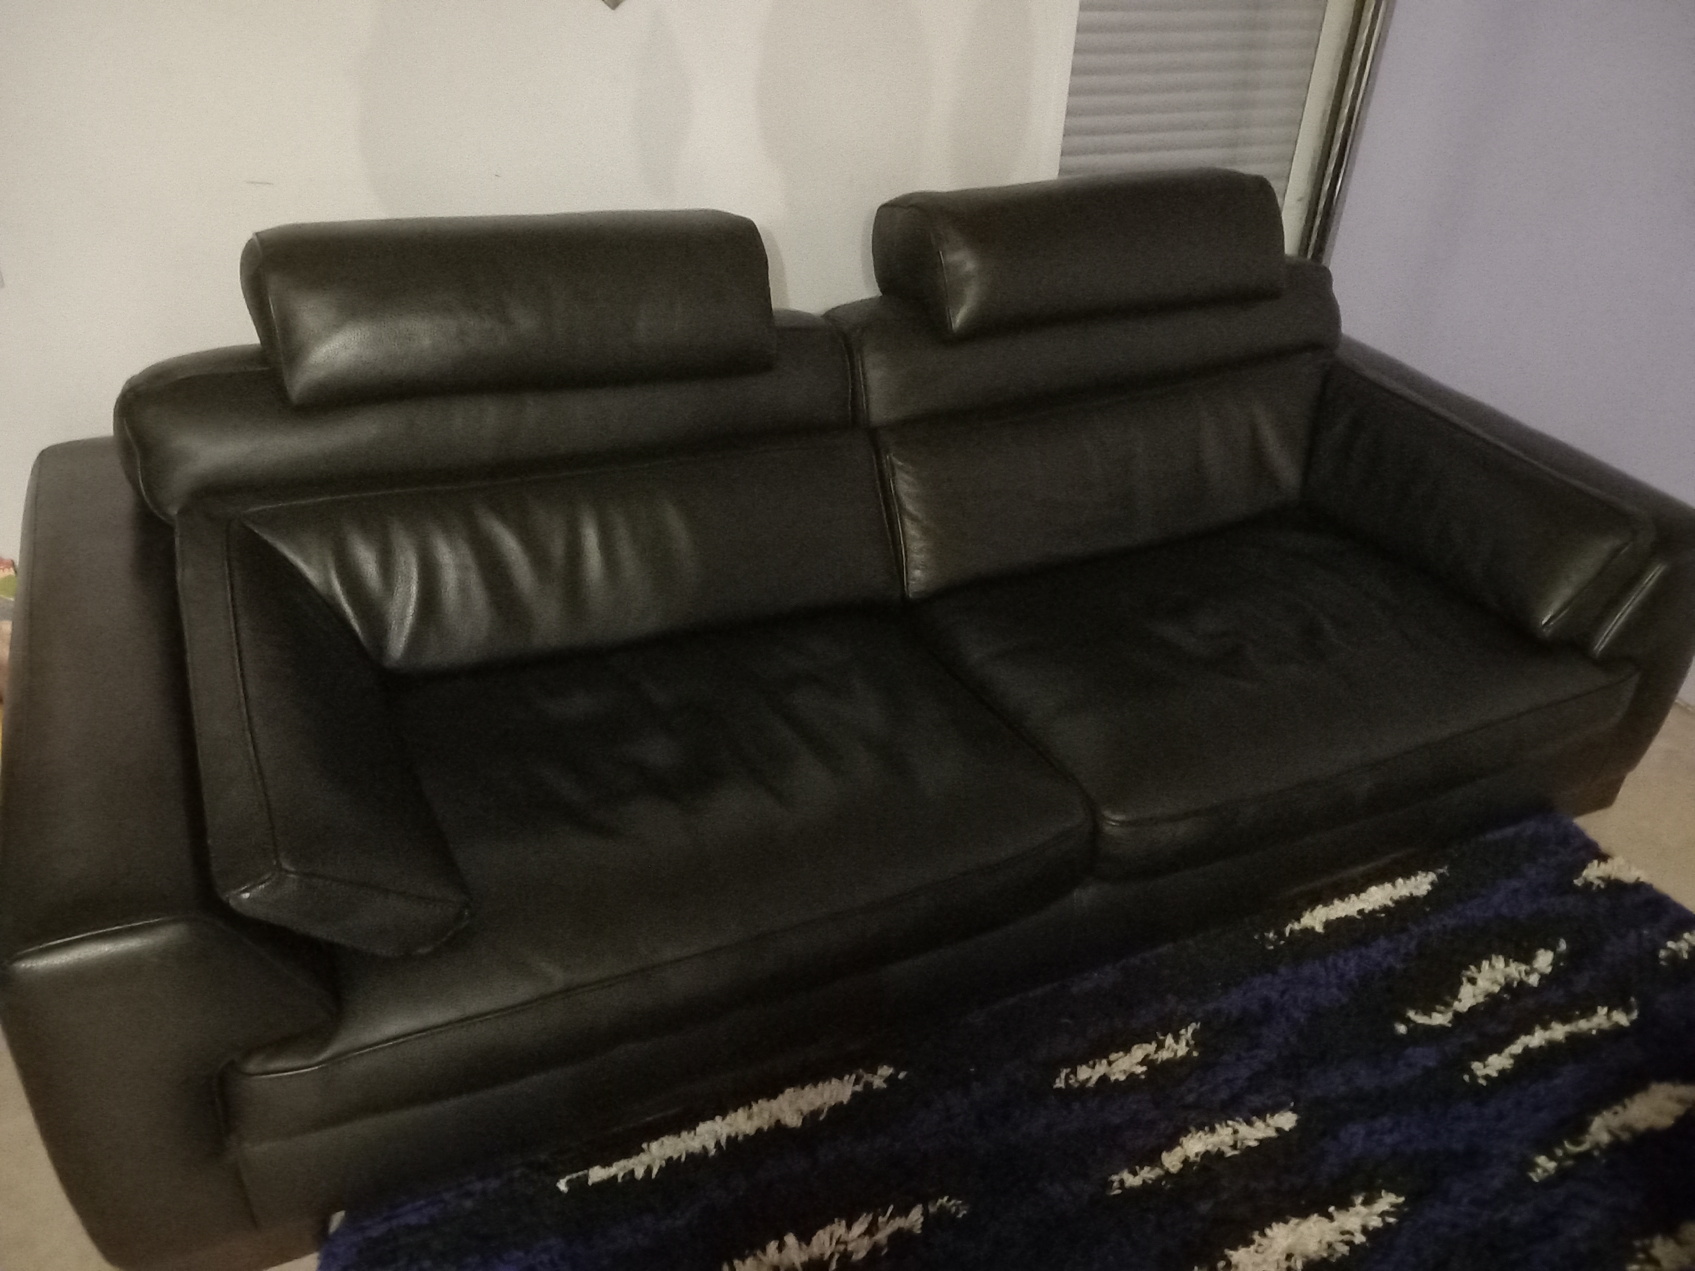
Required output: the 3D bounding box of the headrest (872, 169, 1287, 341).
[{"bbox_3d":[0.419,-0.662,2.284,0.685,0.213,0.249,-11,21,-23],"label":"headrest"}]

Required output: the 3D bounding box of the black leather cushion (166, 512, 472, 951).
[{"bbox_3d":[-0.652,0.099,1.607,0.249,0.228,0.711,-11,36,-23],"label":"black leather cushion"}]

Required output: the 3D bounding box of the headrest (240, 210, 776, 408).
[{"bbox_3d":[-0.472,-0.482,1.901,0.690,0.213,0.249,-11,21,-23],"label":"headrest"}]

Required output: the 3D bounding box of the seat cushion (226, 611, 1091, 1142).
[{"bbox_3d":[-0.281,0.223,1.769,1.061,0.142,0.639,-11,36,-23],"label":"seat cushion"}]

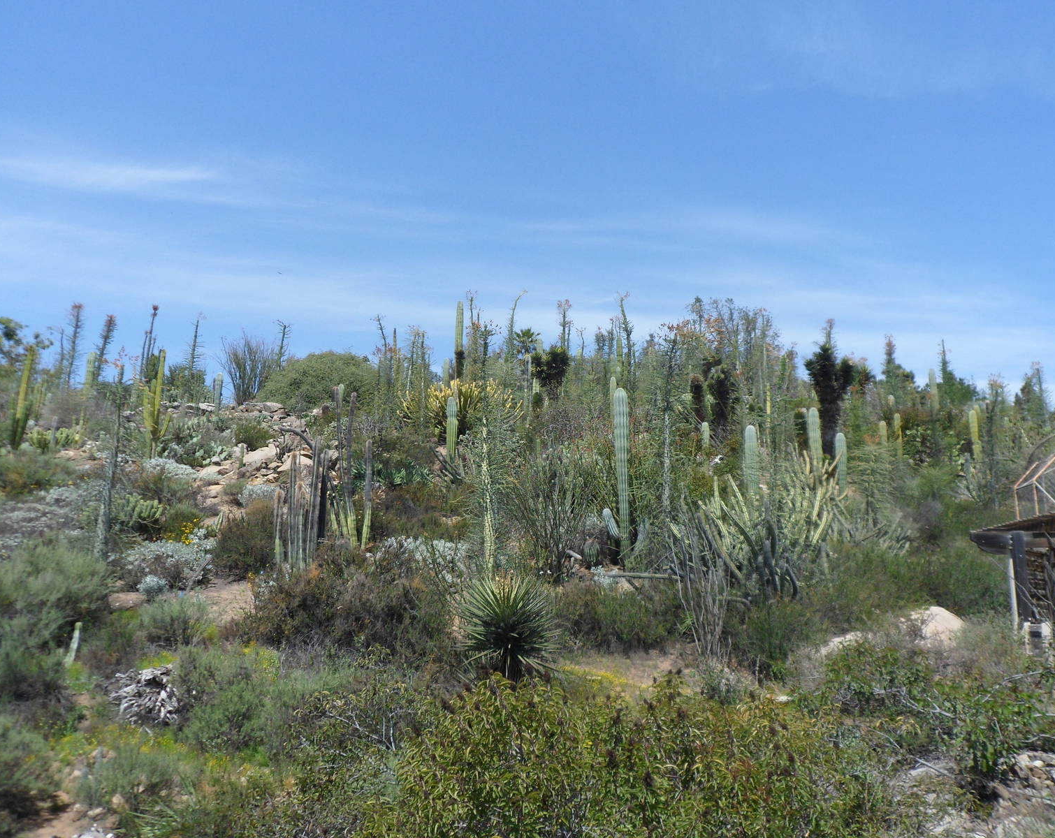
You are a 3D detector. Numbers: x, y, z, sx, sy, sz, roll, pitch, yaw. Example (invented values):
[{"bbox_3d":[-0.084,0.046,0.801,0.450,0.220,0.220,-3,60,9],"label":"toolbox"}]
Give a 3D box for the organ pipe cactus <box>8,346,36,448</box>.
[{"bbox_3d":[-15.059,-0.654,26.000,0.453,3.020,0.430,6,-12,-30],"label":"organ pipe cactus"}]

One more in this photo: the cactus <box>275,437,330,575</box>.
[{"bbox_3d":[-4.133,1.557,16.000,0.851,2.500,0.724,3,-11,-14],"label":"cactus"}]

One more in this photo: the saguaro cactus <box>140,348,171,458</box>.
[{"bbox_3d":[-10.874,-0.461,25.500,0.604,3.150,0.513,4,-11,-23],"label":"saguaro cactus"}]

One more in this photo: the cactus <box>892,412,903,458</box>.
[{"bbox_3d":[14.958,0.650,35.223,0.420,1.844,0.400,-4,-9,23],"label":"cactus"}]

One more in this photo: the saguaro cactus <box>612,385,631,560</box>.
[{"bbox_3d":[2.154,1.267,19.915,0.360,4.014,0.360,-1,-9,6],"label":"saguaro cactus"}]

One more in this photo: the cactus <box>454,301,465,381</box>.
[{"bbox_3d":[-3.251,-3.726,41.882,0.420,4.040,0.420,1,-9,-4],"label":"cactus"}]

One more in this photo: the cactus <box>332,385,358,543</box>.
[{"bbox_3d":[-3.999,0.984,19.150,0.580,3.539,0.500,2,-9,-12],"label":"cactus"}]

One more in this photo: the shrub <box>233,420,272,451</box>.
[{"bbox_3d":[-8.766,0.529,27.871,1.256,0.954,1.150,3,-9,-17],"label":"shrub"}]

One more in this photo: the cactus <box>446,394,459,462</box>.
[{"bbox_3d":[-2.686,0.321,31.178,0.440,2.459,0.420,1,-9,-5],"label":"cactus"}]

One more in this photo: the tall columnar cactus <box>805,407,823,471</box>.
[{"bbox_3d":[8.071,0.638,24.500,0.334,1.959,0.334,-3,-11,18],"label":"tall columnar cactus"}]

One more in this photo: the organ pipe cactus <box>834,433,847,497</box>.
[{"bbox_3d":[8.448,1.234,23.500,0.226,1.772,0.226,-4,-11,20],"label":"organ pipe cactus"}]

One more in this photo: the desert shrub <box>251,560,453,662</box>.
[{"bbox_3d":[-2.970,3.165,14.393,3.388,1.575,2.200,2,-9,-11],"label":"desert shrub"}]

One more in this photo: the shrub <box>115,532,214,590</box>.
[{"bbox_3d":[-6.558,2.576,15.800,1.640,1.047,1.312,4,-11,-22],"label":"shrub"}]

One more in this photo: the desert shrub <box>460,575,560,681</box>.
[{"bbox_3d":[-0.248,3.049,12.686,1.449,1.492,1.450,0,-9,-1],"label":"desert shrub"}]

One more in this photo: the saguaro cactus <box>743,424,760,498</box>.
[{"bbox_3d":[5.778,1.104,22.500,0.351,1.929,0.351,-3,-11,14],"label":"saguaro cactus"}]

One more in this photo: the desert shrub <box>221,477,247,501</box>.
[{"bbox_3d":[-6.898,1.642,20.500,0.566,0.555,0.566,3,-11,-18],"label":"desert shrub"}]

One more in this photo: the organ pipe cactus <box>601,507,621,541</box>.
[{"bbox_3d":[1.863,2.331,19.481,0.420,0.737,0.330,-1,-9,5],"label":"organ pipe cactus"}]

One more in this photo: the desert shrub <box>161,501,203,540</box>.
[{"bbox_3d":[-7.127,2.090,18.000,0.807,0.808,0.767,4,-11,-21],"label":"desert shrub"}]

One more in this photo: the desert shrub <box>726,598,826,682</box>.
[{"bbox_3d":[3.523,3.131,12.400,1.363,1.159,1.227,-3,-11,15],"label":"desert shrub"}]

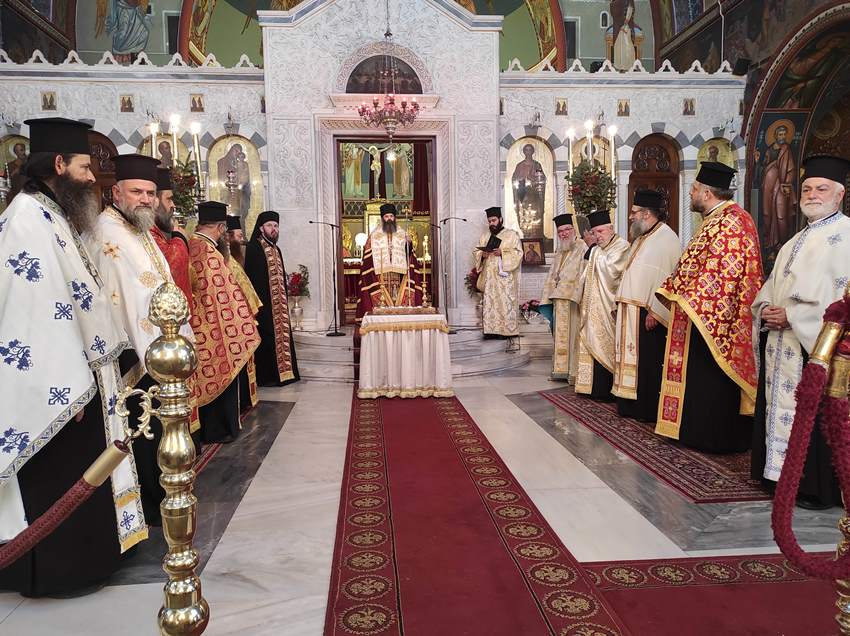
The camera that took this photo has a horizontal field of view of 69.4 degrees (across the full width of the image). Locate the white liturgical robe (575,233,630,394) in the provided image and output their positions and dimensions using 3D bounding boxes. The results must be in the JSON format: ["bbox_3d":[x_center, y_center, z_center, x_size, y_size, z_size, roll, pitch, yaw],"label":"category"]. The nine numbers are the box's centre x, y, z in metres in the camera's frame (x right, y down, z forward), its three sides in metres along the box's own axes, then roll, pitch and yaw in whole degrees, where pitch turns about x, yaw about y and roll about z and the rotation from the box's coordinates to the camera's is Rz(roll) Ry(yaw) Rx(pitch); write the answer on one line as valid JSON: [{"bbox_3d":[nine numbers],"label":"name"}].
[{"bbox_3d":[1.701,-0.053,5.878,0.520,1.521,0.640,-3,5,-30],"label":"white liturgical robe"}]

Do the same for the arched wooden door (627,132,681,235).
[{"bbox_3d":[3.450,-1.371,9.271,0.810,2.794,0.120,-1,4,-5],"label":"arched wooden door"}]

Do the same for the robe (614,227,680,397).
[{"bbox_3d":[1.865,-0.055,5.166,0.500,1.485,0.610,-3,5,-23],"label":"robe"}]

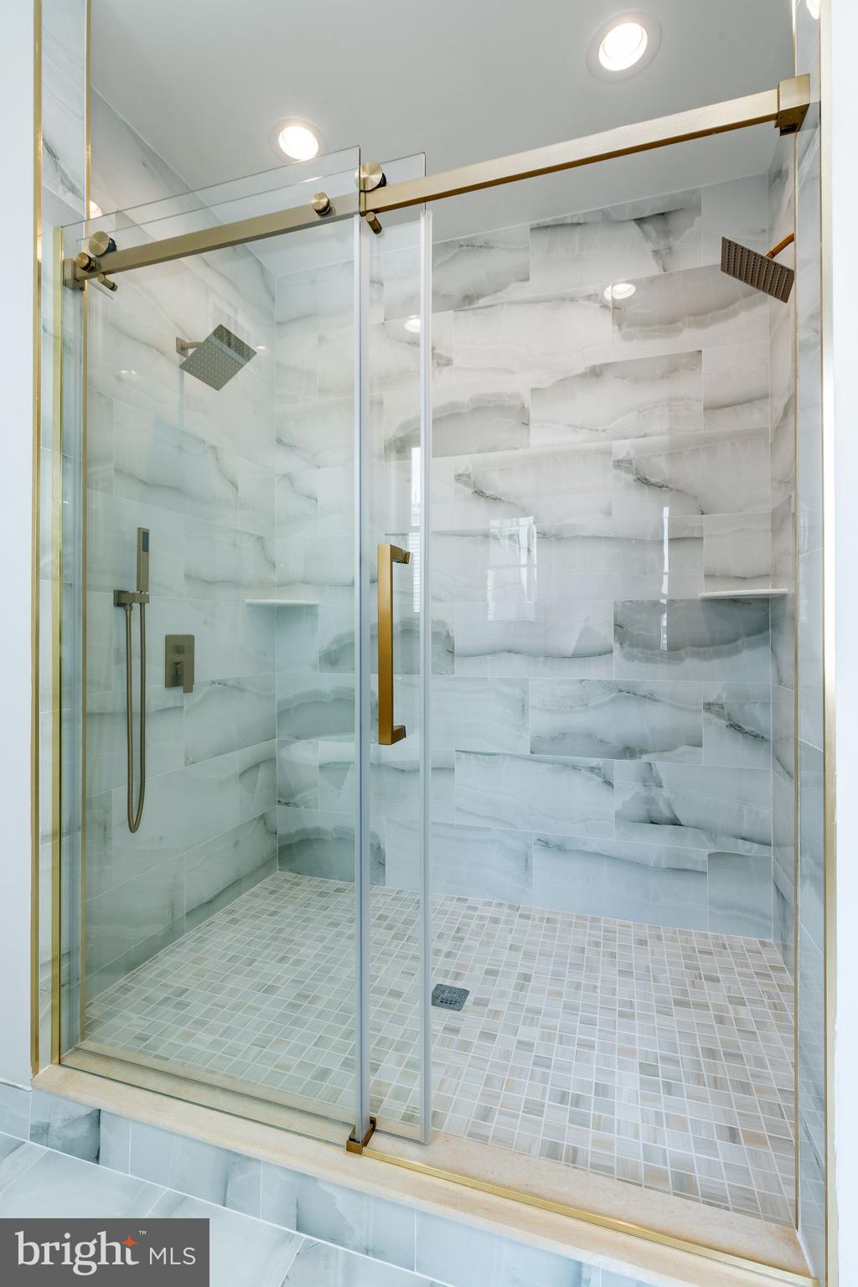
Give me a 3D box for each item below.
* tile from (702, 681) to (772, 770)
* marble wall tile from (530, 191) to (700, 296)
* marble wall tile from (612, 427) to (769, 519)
[{"bbox_3d":[1.092,0.288,2.033,0.213,0.298,0.012,0,0,18],"label":"tile"},{"bbox_3d":[0.697,-1.507,2.167,0.616,0.287,0.012,0,0,18],"label":"marble wall tile"},{"bbox_3d":[0.946,-0.612,2.084,0.522,0.298,0.012,0,0,18],"label":"marble wall tile"}]

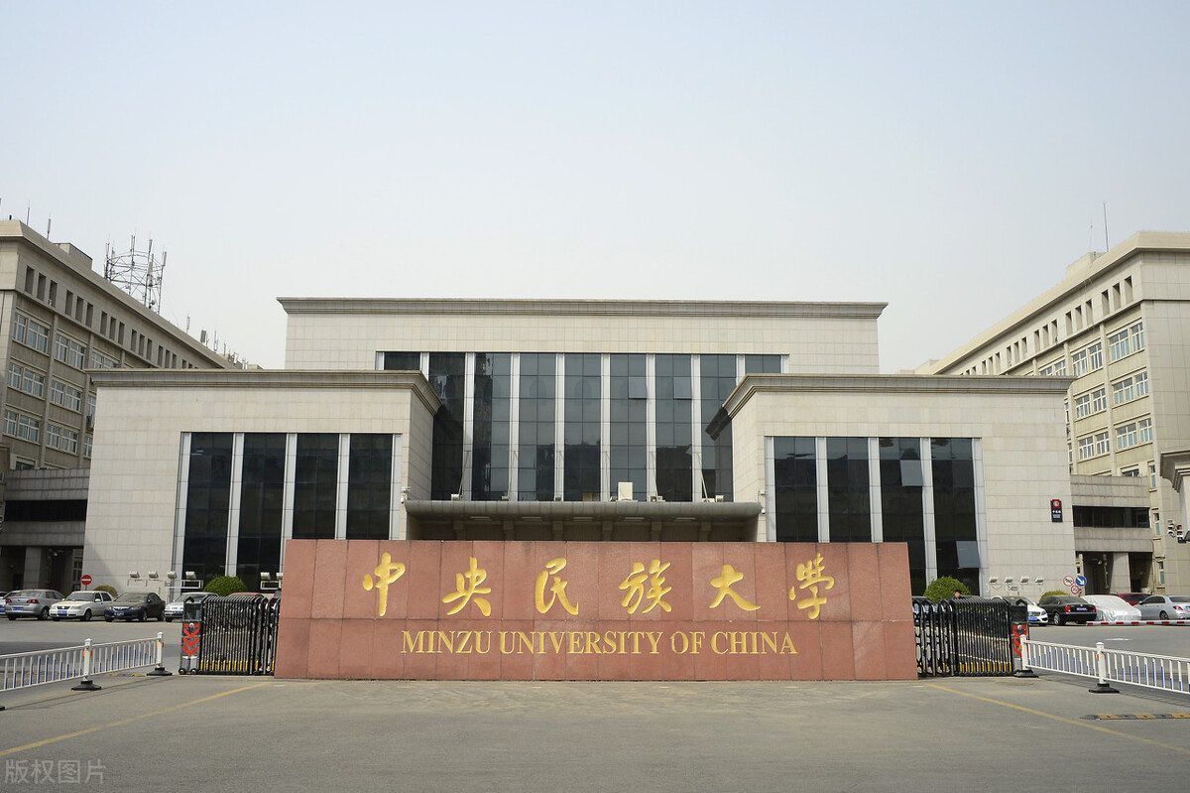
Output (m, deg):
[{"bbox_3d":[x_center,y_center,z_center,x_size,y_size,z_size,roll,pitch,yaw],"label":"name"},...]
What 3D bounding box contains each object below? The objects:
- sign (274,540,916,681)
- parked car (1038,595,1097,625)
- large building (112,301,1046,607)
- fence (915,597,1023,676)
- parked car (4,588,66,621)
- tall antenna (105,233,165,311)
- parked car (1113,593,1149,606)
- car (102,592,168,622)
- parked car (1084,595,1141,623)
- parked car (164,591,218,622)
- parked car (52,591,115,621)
[{"bbox_3d":[0.023,4.133,18.040,12.050,2.620,0.800,0,-11,0],"label":"sign"},{"bbox_3d":[24.059,11.048,48.270,1.750,1.460,4.750,0,-11,0],"label":"parked car"},{"bbox_3d":[-1.068,5.306,73.319,62.000,21.500,30.000,0,-11,0],"label":"large building"},{"bbox_3d":[7.327,4.782,18.519,2.250,1.530,0.550,0,-11,0],"label":"fence"},{"bbox_3d":[-27.605,10.595,47.122,1.740,1.460,4.450,0,-11,2],"label":"parked car"},{"bbox_3d":[-43.318,-11.191,87.000,5.600,8.800,5.600,0,-11,0],"label":"tall antenna"},{"bbox_3d":[31.000,12.082,53.851,1.800,1.500,4.500,0,-11,0],"label":"parked car"},{"bbox_3d":[-22.933,10.551,46.685,1.780,1.440,4.650,2,-11,-10],"label":"car"},{"bbox_3d":[25.999,10.941,47.896,1.800,1.450,4.600,0,-11,0],"label":"parked car"},{"bbox_3d":[-19.728,10.531,46.597,1.740,1.450,4.400,0,-11,0],"label":"parked car"},{"bbox_3d":[-25.260,10.522,46.695,1.700,1.440,4.600,0,-11,0],"label":"parked car"}]

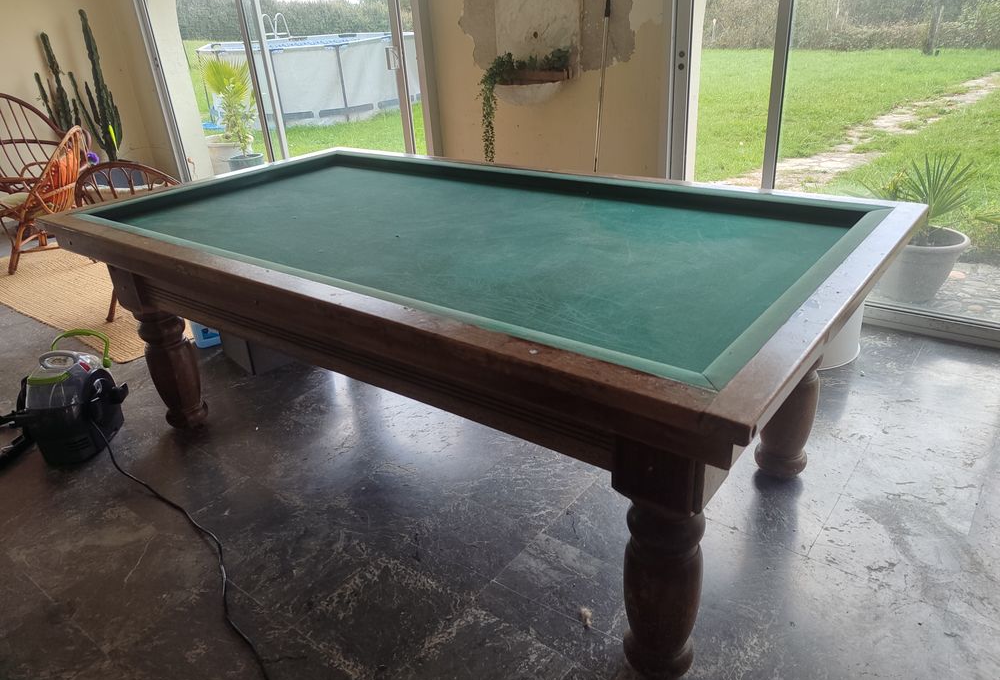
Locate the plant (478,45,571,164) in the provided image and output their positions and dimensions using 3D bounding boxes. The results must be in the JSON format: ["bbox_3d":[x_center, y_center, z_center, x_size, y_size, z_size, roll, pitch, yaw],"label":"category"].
[{"bbox_3d":[0.122,-1.153,3.633,0.510,0.570,0.250,15,31,35],"label":"plant"}]

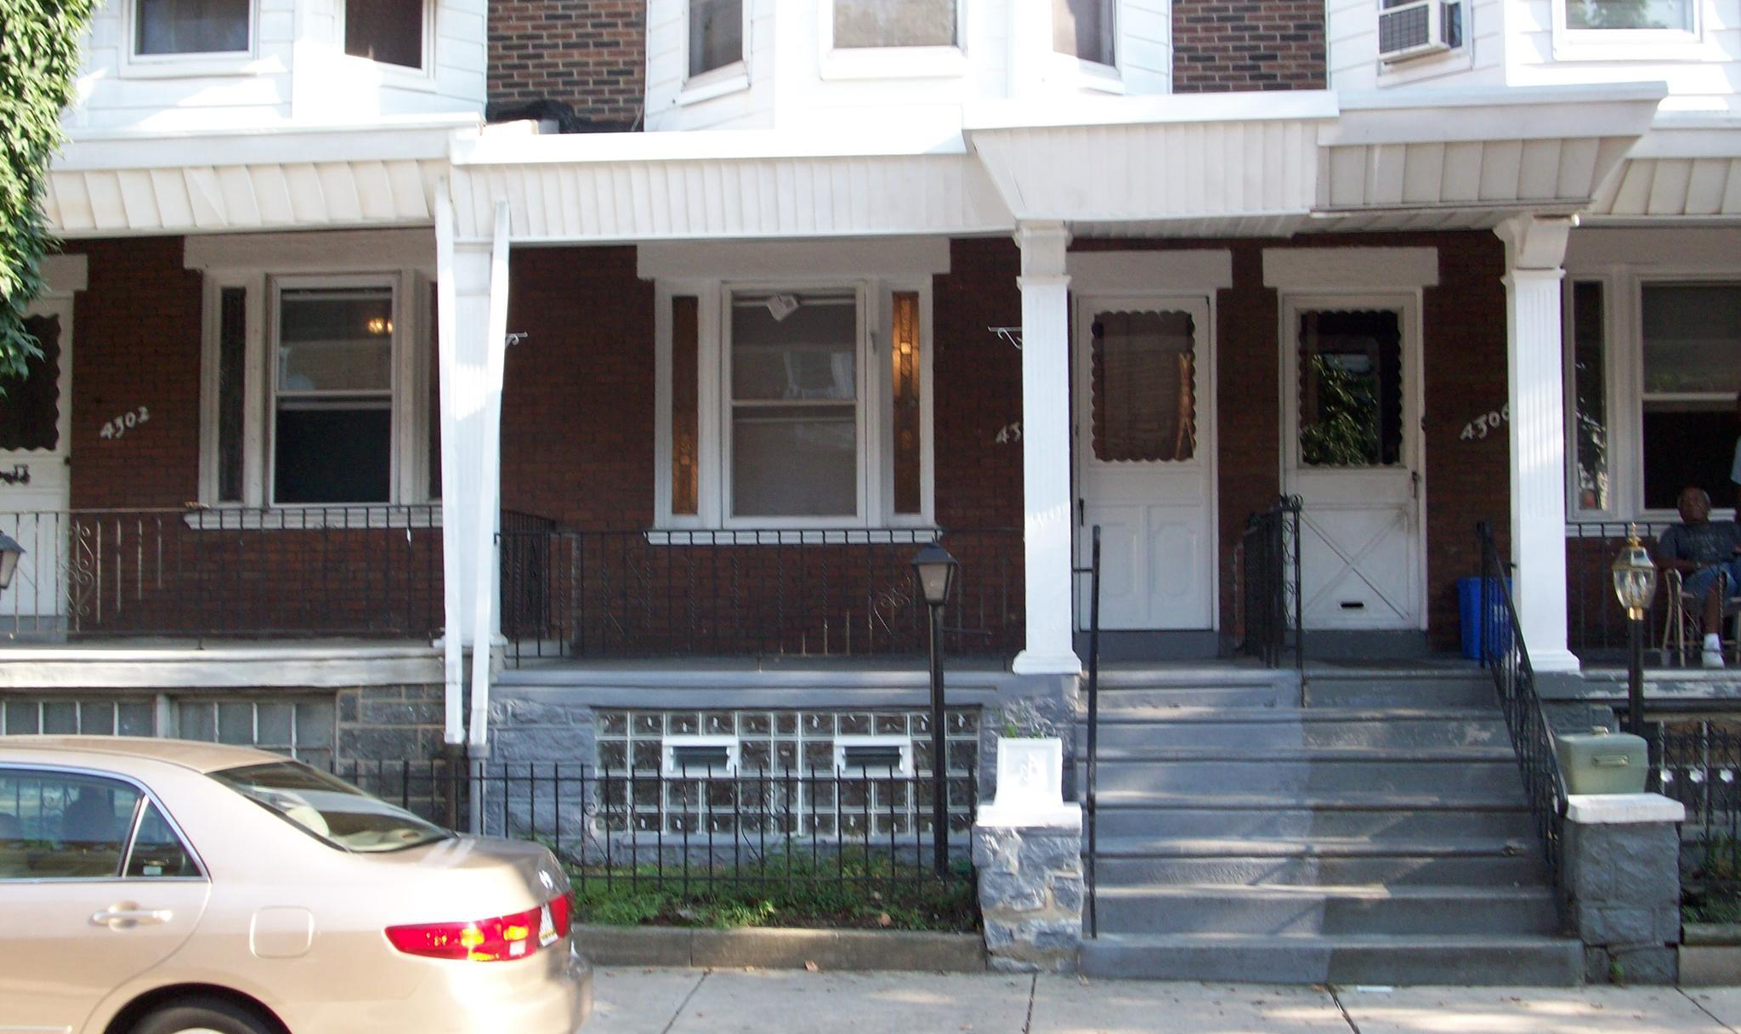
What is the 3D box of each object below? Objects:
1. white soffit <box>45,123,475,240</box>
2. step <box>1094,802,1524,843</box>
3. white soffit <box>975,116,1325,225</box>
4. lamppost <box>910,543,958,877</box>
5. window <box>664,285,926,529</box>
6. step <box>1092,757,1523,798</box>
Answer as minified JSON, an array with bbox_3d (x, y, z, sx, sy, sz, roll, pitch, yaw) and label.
[{"bbox_3d":[-3.565,-1.941,12.203,2.502,0.538,0.300,0,-3,3],"label":"white soffit"},{"bbox_3d":[2.172,1.522,10.658,2.240,0.210,0.300,0,-3,5],"label":"step"},{"bbox_3d":[1.513,-1.905,11.681,1.941,0.523,0.320,0,-3,3],"label":"white soffit"},{"bbox_3d":[0.335,1.012,11.072,0.250,1.762,0.240,0,-3,5],"label":"lamppost"},{"bbox_3d":[-0.512,-0.770,14.408,1.896,1.706,0.130,0,-3,5],"label":"window"},{"bbox_3d":[2.194,1.326,10.947,2.240,0.209,0.300,0,-3,5],"label":"step"}]

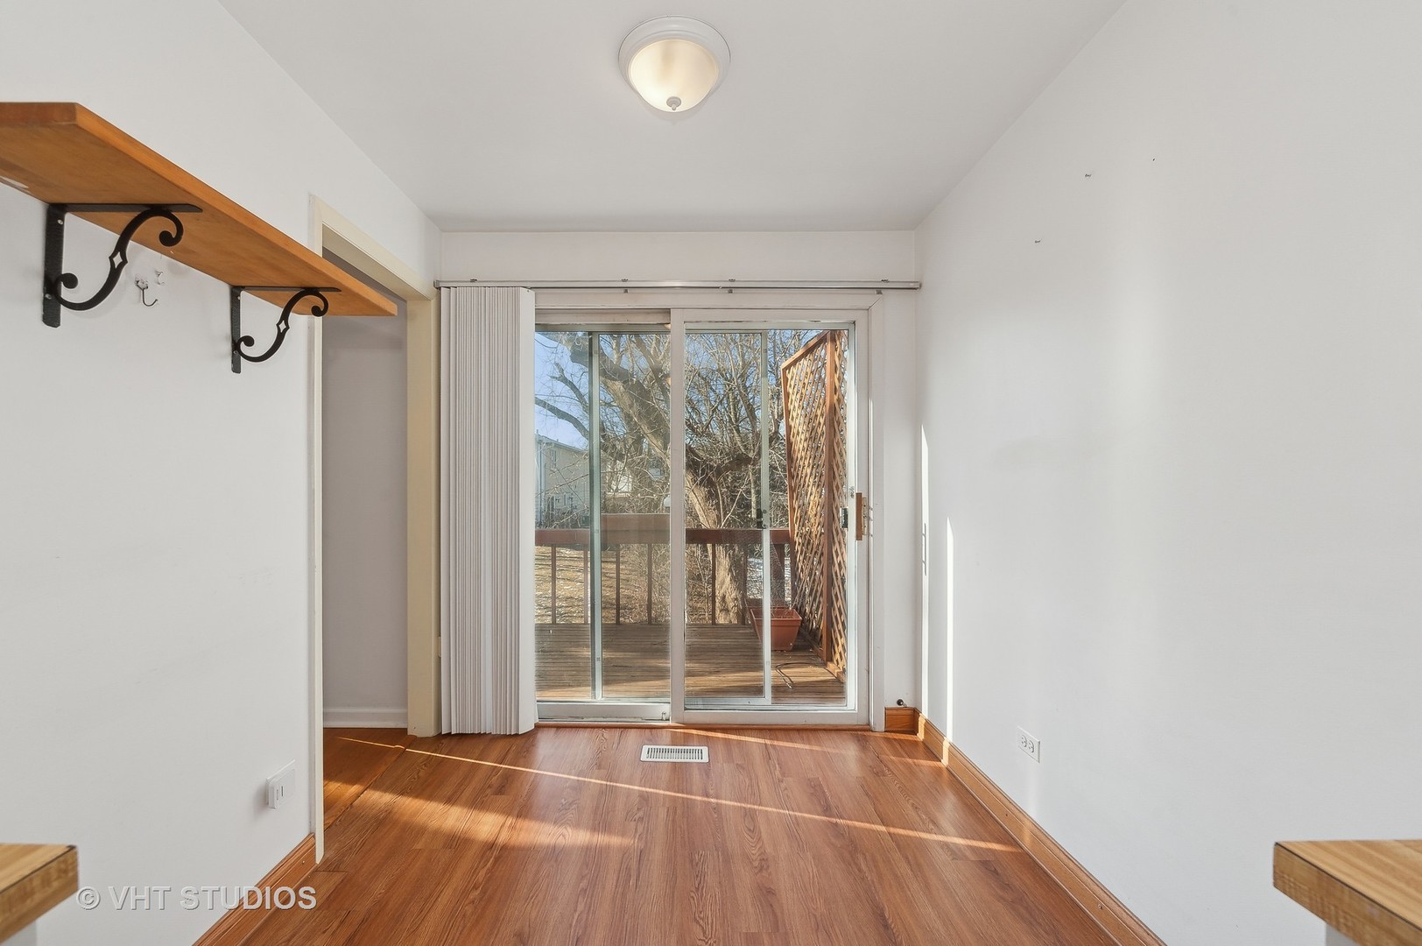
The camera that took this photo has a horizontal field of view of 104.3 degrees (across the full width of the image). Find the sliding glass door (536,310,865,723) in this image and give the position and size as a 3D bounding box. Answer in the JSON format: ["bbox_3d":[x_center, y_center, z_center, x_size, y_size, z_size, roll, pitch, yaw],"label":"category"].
[{"bbox_3d":[-0.140,0.214,2.735,1.820,2.010,0.100,0,-1,-1],"label":"sliding glass door"}]

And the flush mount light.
[{"bbox_3d":[-0.105,-1.118,1.592,0.325,0.135,0.325,0,-1,0],"label":"flush mount light"}]

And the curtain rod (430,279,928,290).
[{"bbox_3d":[-0.153,-0.884,2.595,2.270,0.035,0.042,0,-1,-1],"label":"curtain rod"}]

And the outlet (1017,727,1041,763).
[{"bbox_3d":[1.032,0.880,1.792,0.008,0.071,0.115,0,-1,-2],"label":"outlet"}]

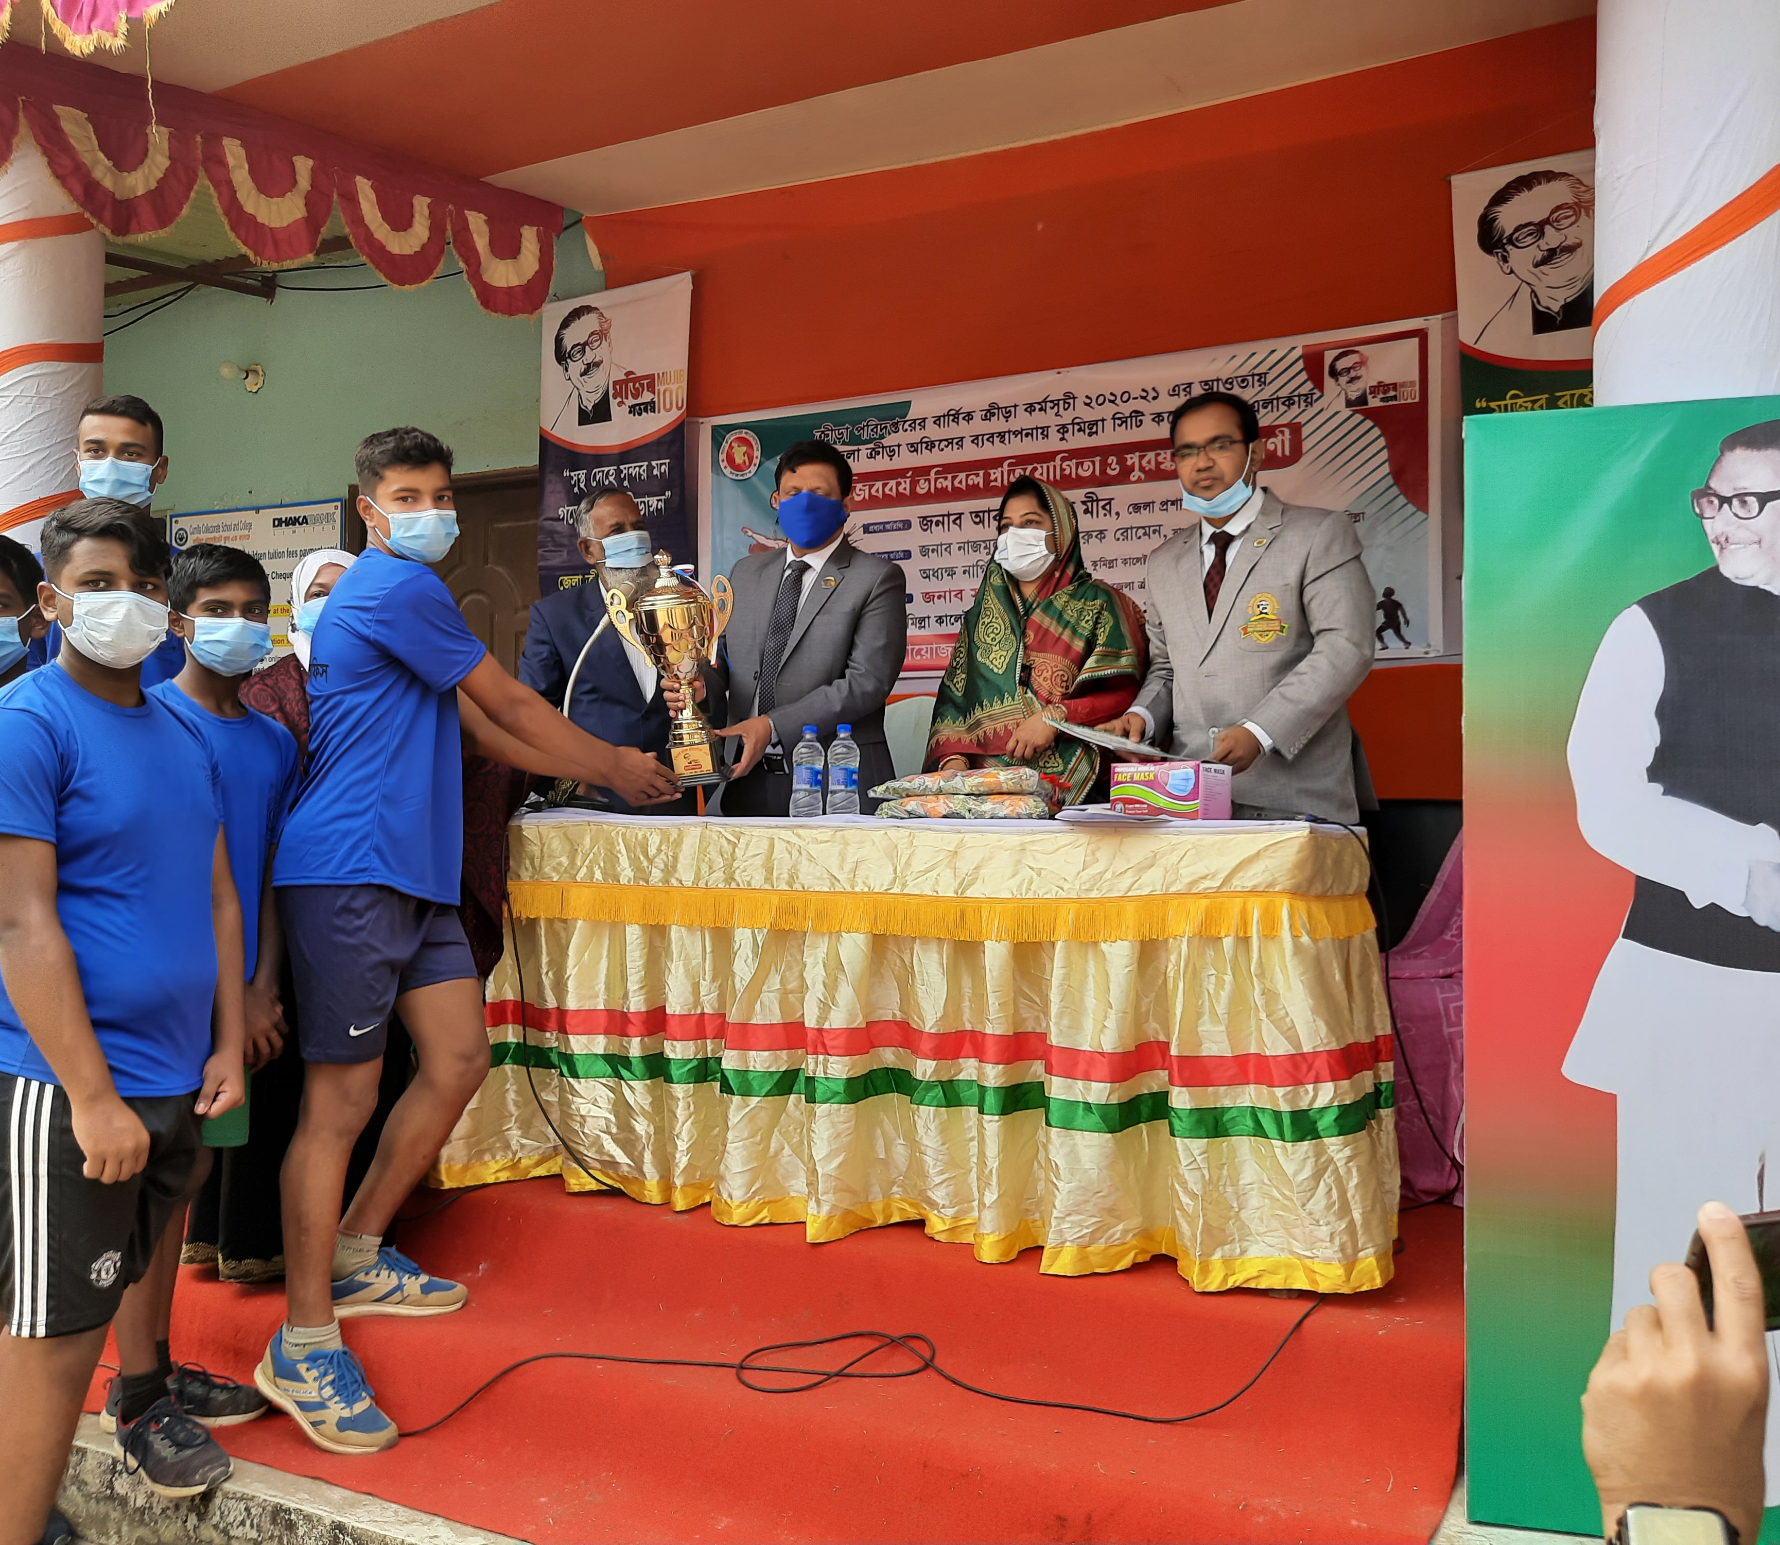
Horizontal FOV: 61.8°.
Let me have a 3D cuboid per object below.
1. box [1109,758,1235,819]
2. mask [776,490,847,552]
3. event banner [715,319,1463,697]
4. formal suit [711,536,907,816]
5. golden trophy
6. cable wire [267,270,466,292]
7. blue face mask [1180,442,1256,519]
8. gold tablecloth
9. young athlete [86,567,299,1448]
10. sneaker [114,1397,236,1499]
[{"bbox_3d":[0.505,0.033,2.660,0.185,0.098,0.105,-1,-1,44],"label":"box"},{"bbox_3d":[-0.172,-0.554,3.270,0.150,0.135,0.100,0,-1,2],"label":"mask"},{"bbox_3d":[0.410,-0.761,4.578,2.450,0.915,0.020,0,-1,27],"label":"event banner"},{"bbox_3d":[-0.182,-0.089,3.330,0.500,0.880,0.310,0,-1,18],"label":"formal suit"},{"bbox_3d":[-0.433,-0.213,3.000,0.250,0.465,0.155,-10,-1,15],"label":"golden trophy"},{"bbox_3d":[-1.970,-1.851,5.600,1.000,0.085,0.050,0,-1,27],"label":"cable wire"},{"bbox_3d":[0.633,-0.562,2.880,0.140,0.145,0.120,0,-1,25],"label":"blue face mask"},{"bbox_3d":[0.048,0.462,3.005,1.800,0.760,0.660,0,-1,27],"label":"gold tablecloth"},{"bbox_3d":[-1.190,0.374,2.530,0.270,1.520,0.380,0,-1,33],"label":"young athlete"},{"bbox_3d":[-1.164,1.087,2.420,0.270,0.115,0.100,-1,-1,42],"label":"sneaker"}]

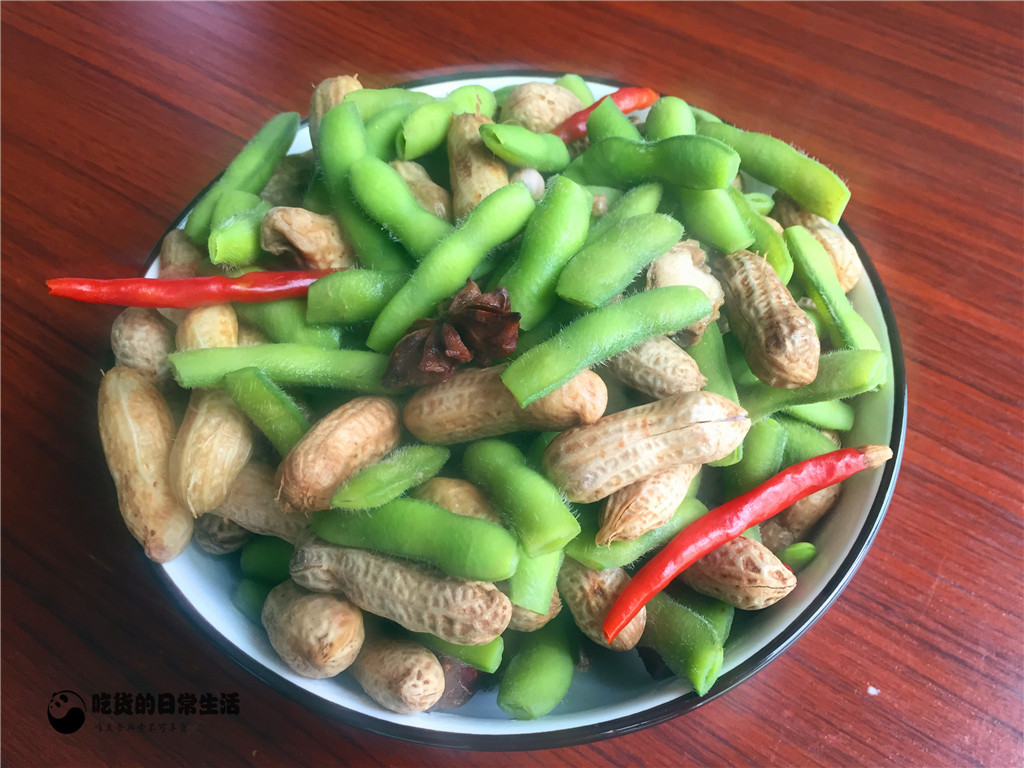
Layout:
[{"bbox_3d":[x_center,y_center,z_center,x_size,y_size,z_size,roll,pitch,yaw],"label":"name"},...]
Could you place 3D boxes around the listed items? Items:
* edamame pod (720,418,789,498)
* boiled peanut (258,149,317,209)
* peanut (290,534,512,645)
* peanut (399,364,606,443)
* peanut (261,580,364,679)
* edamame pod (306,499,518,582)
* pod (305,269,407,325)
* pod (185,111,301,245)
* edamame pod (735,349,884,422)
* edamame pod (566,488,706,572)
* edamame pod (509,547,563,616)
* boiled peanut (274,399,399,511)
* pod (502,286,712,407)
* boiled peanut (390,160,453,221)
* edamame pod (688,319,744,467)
[{"bbox_3d":[0.052,0.020,0.188,0.012,0.010,0.030,25,84,15],"label":"edamame pod"},{"bbox_3d":[-0.063,-0.056,0.238,0.033,0.016,0.017,-42,67,-18],"label":"boiled peanut"},{"bbox_3d":[-0.023,0.041,0.175,0.047,0.016,0.016,9,60,11],"label":"peanut"},{"bbox_3d":[-0.001,0.004,0.175,0.042,0.016,0.016,-5,59,-2],"label":"peanut"},{"bbox_3d":[-0.042,0.051,0.179,0.020,0.019,0.031,-22,31,-11],"label":"peanut"},{"bbox_3d":[-0.021,0.032,0.177,0.045,0.011,0.012,10,60,11],"label":"edamame pod"},{"bbox_3d":[-0.030,-0.022,0.192,0.031,0.009,0.012,-12,58,-10],"label":"pod"},{"bbox_3d":[-0.070,-0.054,0.225,0.012,0.010,0.044,29,77,17],"label":"pod"},{"bbox_3d":[0.066,0.001,0.194,0.041,0.009,0.011,-14,58,-18],"label":"edamame pod"},{"bbox_3d":[0.026,0.030,0.176,0.030,0.010,0.013,-16,60,-8],"label":"edamame pod"},{"bbox_3d":[0.007,0.031,0.172,0.011,0.009,0.031,11,67,7],"label":"edamame pod"},{"bbox_3d":[-0.037,0.015,0.183,0.032,0.015,0.015,-42,65,-9],"label":"boiled peanut"},{"bbox_3d":[0.021,-0.008,0.178,0.048,0.011,0.012,-22,60,-9],"label":"pod"},{"bbox_3d":[-0.021,-0.044,0.214,0.014,0.013,0.029,-31,80,-18],"label":"boiled peanut"},{"bbox_3d":[0.045,-0.001,0.193,0.011,0.009,0.040,-5,70,-2],"label":"edamame pod"}]

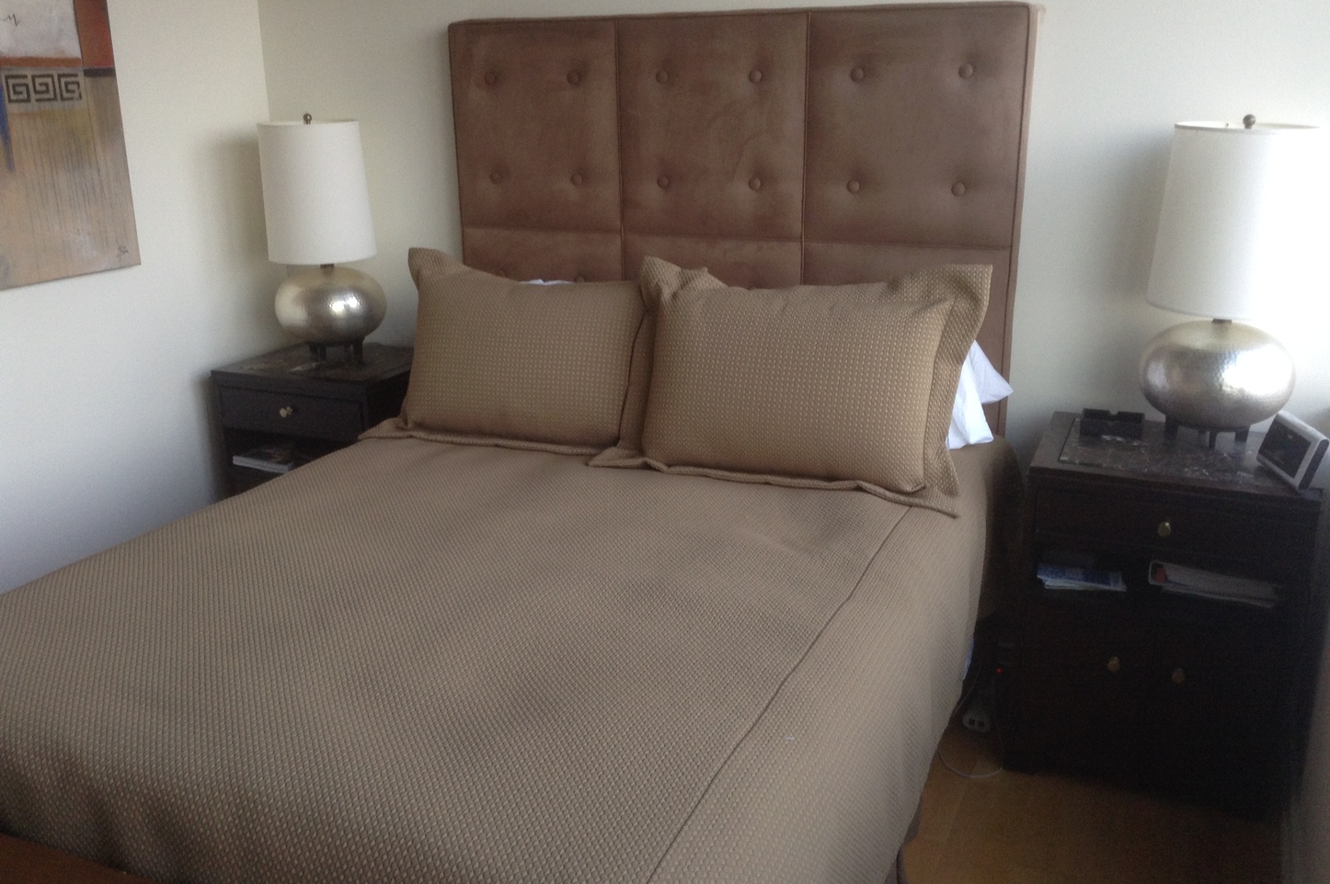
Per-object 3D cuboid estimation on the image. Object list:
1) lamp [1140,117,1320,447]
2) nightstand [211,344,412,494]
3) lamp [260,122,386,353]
[{"bbox_3d":[1.228,-0.348,2.768,0.319,0.710,0.319,6,18,22],"label":"lamp"},{"bbox_3d":[-0.971,0.111,3.877,0.555,0.738,0.455,6,18,22],"label":"nightstand"},{"bbox_3d":[-1.012,-0.601,3.733,0.319,0.710,0.319,6,18,22],"label":"lamp"}]

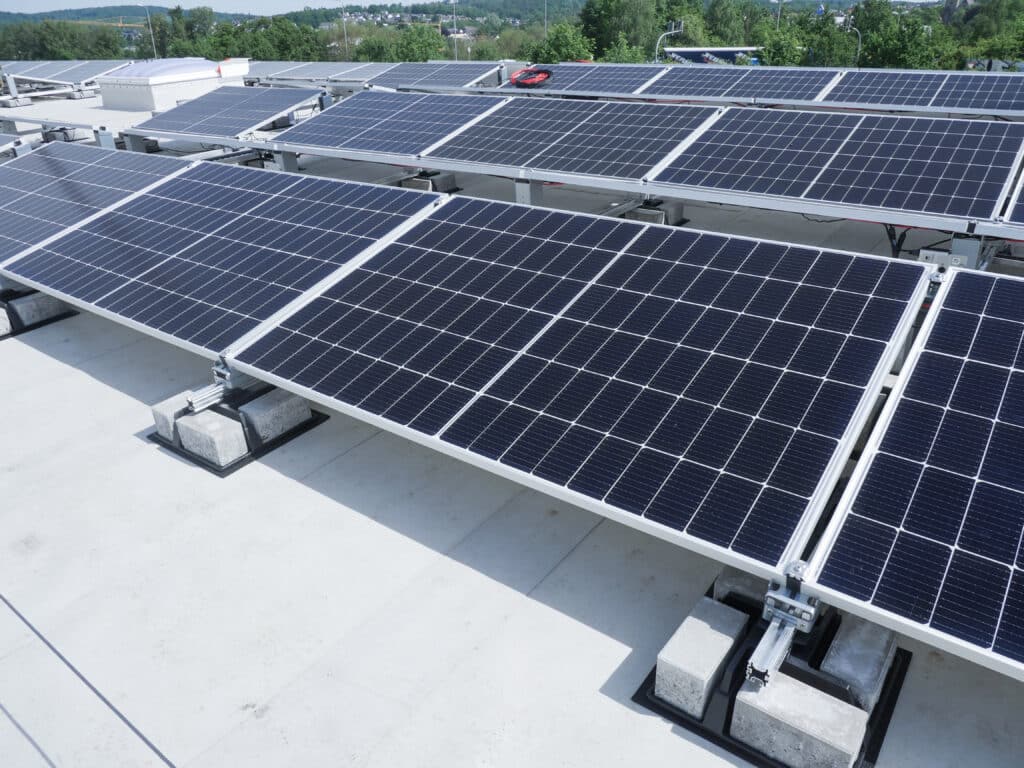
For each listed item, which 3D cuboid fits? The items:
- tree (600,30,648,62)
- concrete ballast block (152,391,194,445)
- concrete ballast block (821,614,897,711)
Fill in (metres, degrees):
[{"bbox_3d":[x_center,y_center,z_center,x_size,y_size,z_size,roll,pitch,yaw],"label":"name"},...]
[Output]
[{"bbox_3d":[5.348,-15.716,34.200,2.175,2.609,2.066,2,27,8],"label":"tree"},{"bbox_3d":[-1.037,0.095,2.310,0.098,0.098,0.197,17,30,33],"label":"concrete ballast block"},{"bbox_3d":[0.656,0.538,1.356,0.097,0.102,0.205,17,32,33],"label":"concrete ballast block"}]

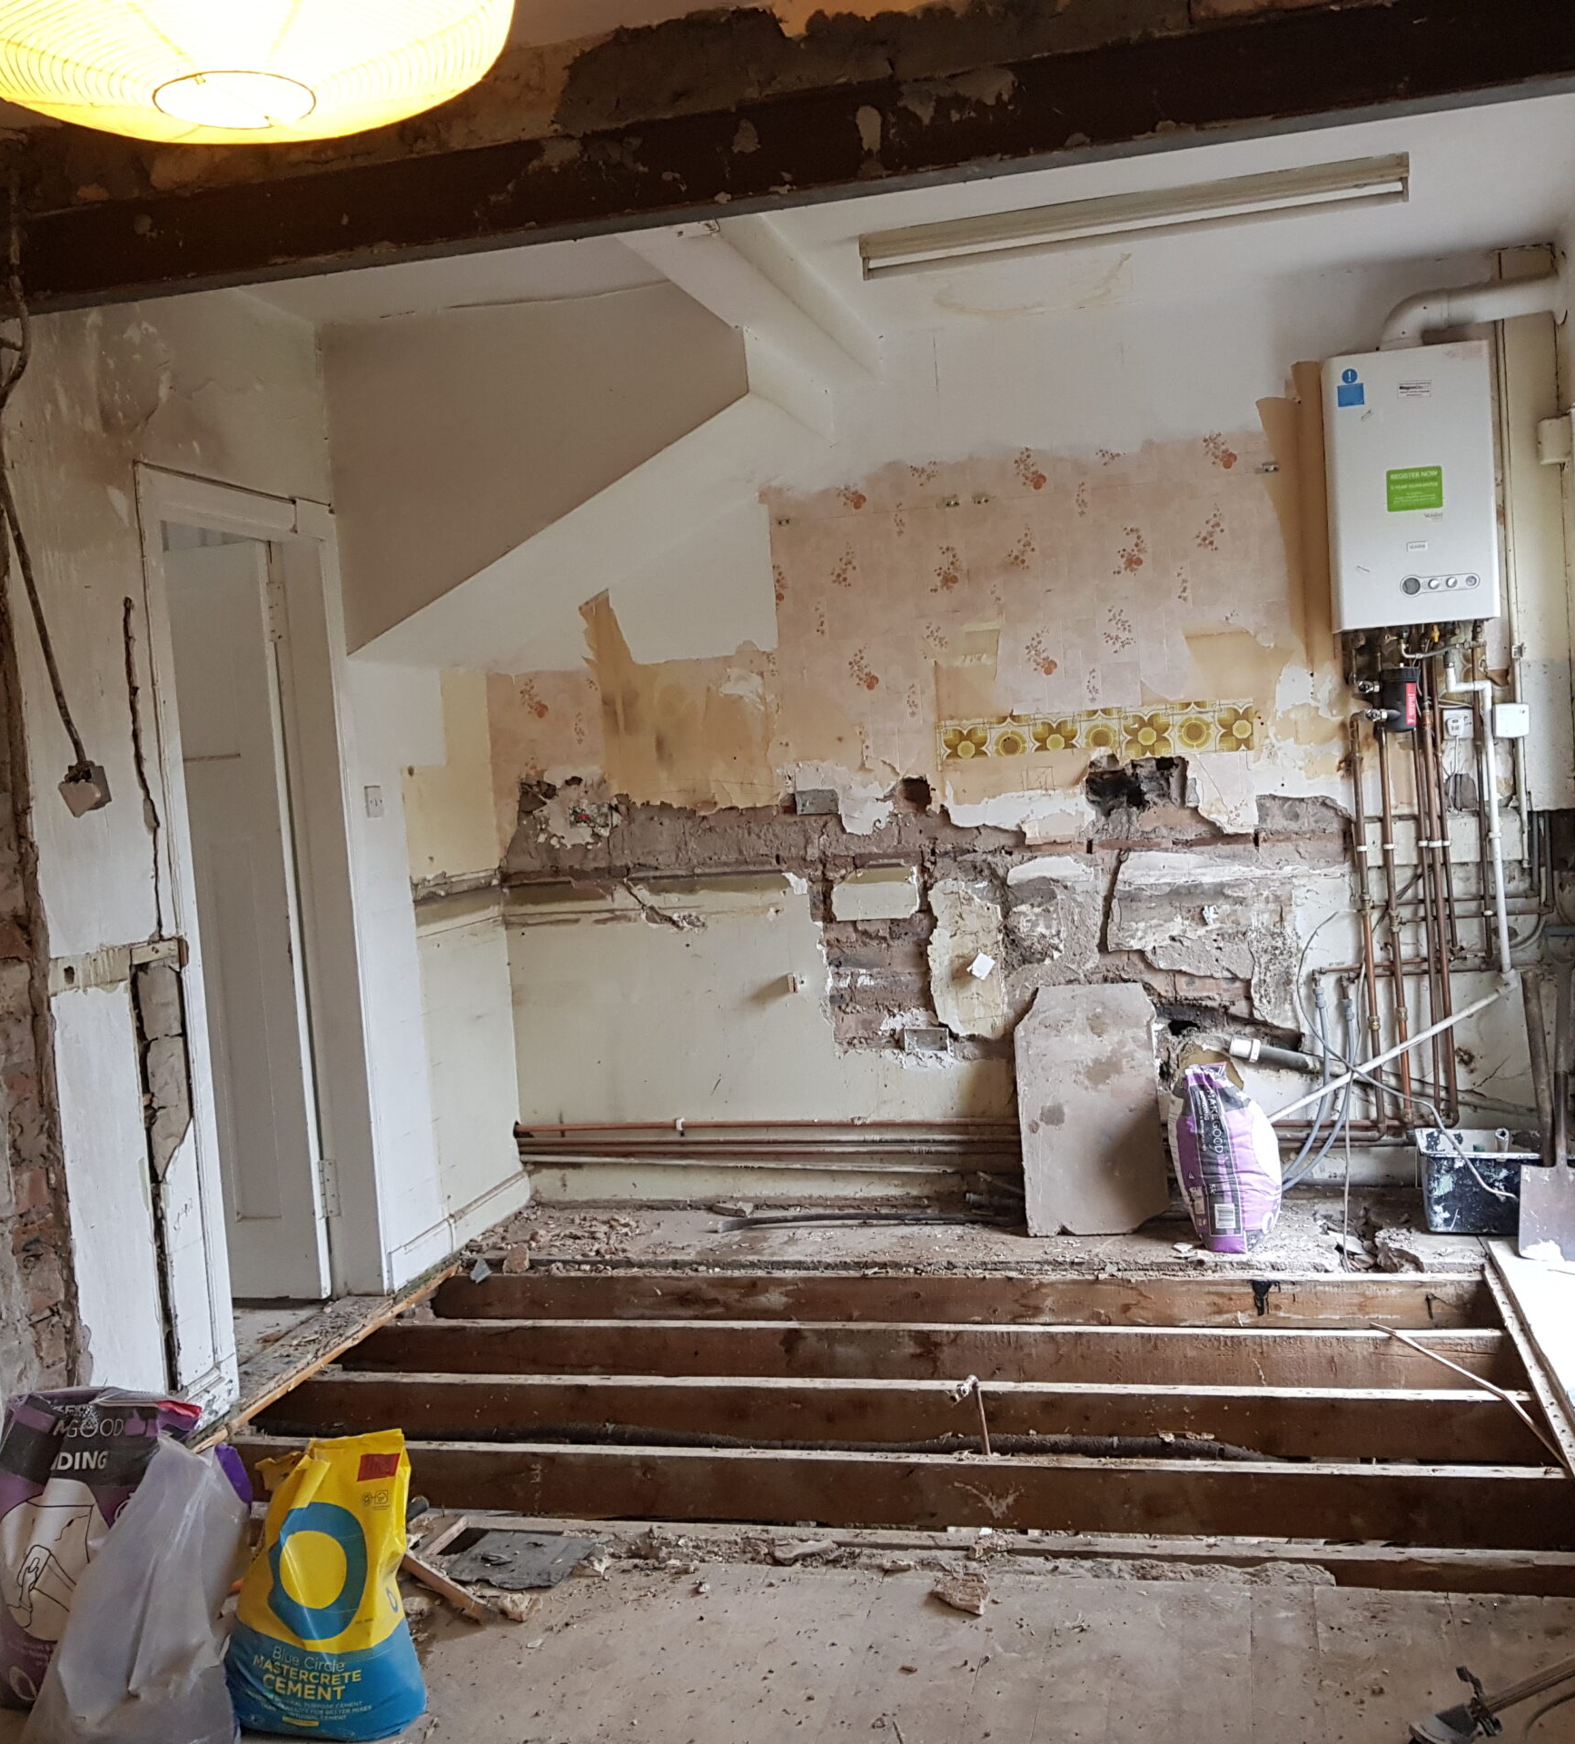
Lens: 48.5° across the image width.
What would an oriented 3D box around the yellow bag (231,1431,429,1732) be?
[{"bbox_3d":[-0.680,1.065,2.657,0.270,0.430,0.180,-3,4,5],"label":"yellow bag"}]

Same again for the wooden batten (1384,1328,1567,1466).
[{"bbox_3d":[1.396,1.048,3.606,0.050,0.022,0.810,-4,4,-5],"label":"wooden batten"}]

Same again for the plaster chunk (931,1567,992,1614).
[{"bbox_3d":[0.275,1.153,2.805,0.088,0.036,0.072,-2,4,26],"label":"plaster chunk"}]

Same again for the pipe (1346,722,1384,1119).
[{"bbox_3d":[1.630,0.137,4.913,0.026,1.176,0.026,-4,4,14],"label":"pipe"}]

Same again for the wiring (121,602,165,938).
[{"bbox_3d":[-1.434,-0.229,3.916,0.030,0.750,0.070,-3,4,14],"label":"wiring"}]

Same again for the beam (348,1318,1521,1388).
[{"bbox_3d":[0.271,1.178,4.298,2.940,0.130,0.055,-3,4,14],"label":"beam"}]

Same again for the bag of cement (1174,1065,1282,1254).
[{"bbox_3d":[1.220,0.774,4.800,0.280,0.490,0.240,-3,4,17],"label":"bag of cement"}]

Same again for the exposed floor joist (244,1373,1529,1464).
[{"bbox_3d":[0.181,1.207,3.924,2.940,0.130,0.055,-3,4,14],"label":"exposed floor joist"}]

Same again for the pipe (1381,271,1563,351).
[{"bbox_3d":[1.807,-1.467,4.618,0.460,0.170,0.100,-3,4,14],"label":"pipe"}]

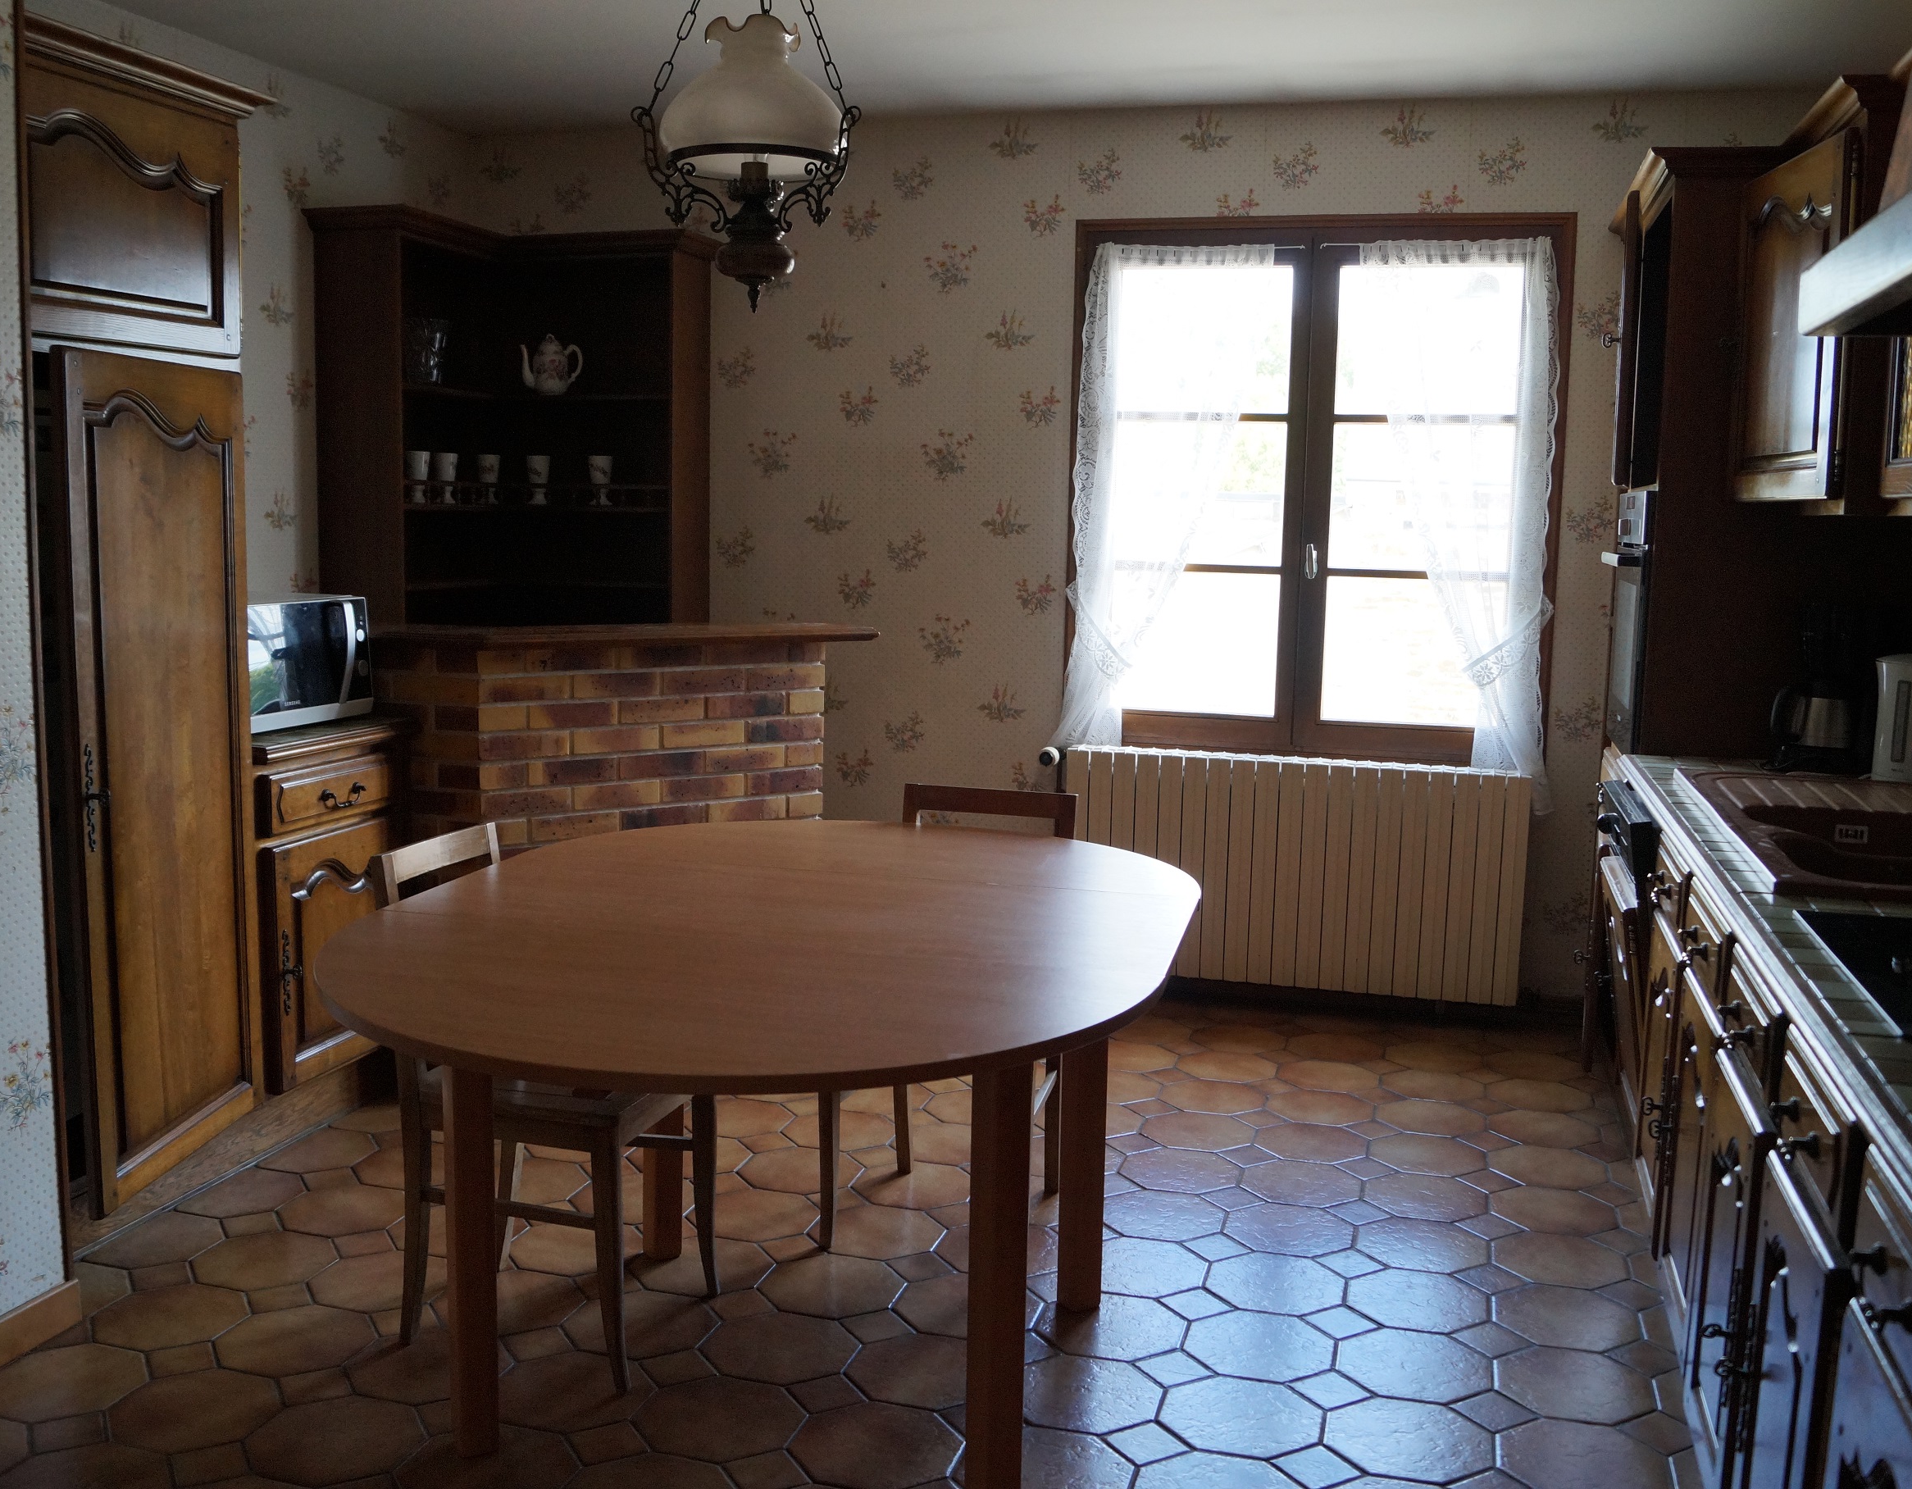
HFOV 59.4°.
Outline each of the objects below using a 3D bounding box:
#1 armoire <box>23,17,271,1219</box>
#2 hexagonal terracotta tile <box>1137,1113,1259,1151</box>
[{"bbox_3d":[-1.739,-0.175,3.100,0.640,2.120,0.640,4,8,16],"label":"armoire"},{"bbox_3d":[0.544,0.870,3.754,0.242,0.010,0.242,3,7,16],"label":"hexagonal terracotta tile"}]

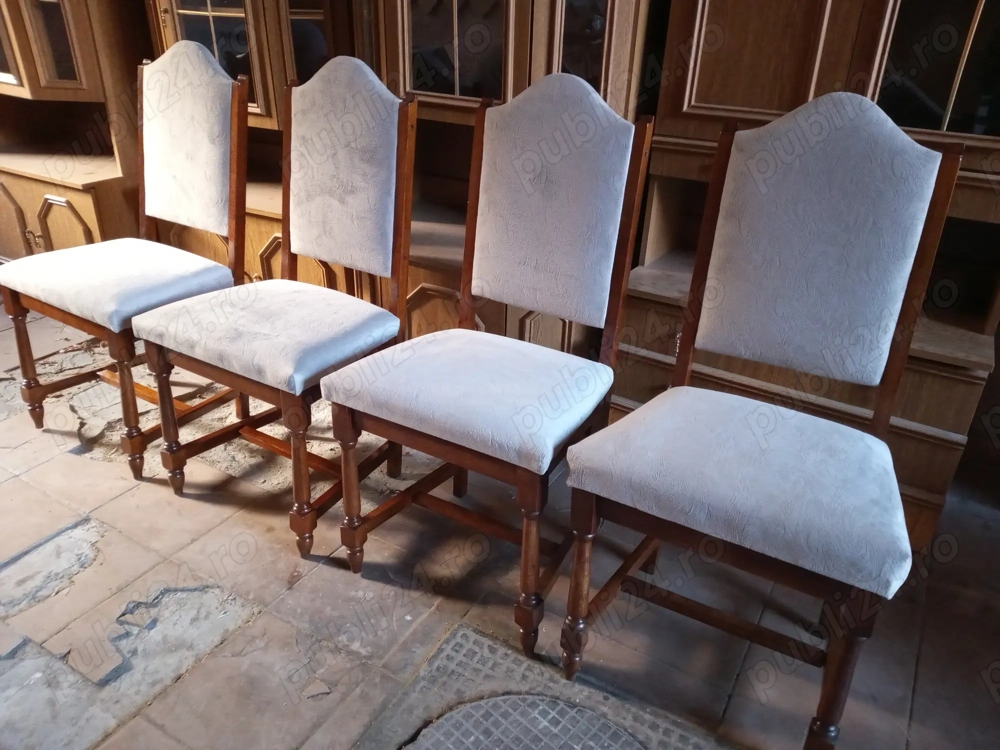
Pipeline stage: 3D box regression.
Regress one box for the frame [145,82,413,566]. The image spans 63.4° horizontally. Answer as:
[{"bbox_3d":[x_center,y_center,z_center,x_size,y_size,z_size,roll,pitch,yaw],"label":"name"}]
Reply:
[{"bbox_3d":[-0.499,-0.153,1.956,0.488,0.965,0.528,17,32,28],"label":"frame"}]

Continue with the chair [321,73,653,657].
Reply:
[{"bbox_3d":[0.001,-0.016,1.690,0.488,0.965,0.528,17,32,27],"label":"chair"}]

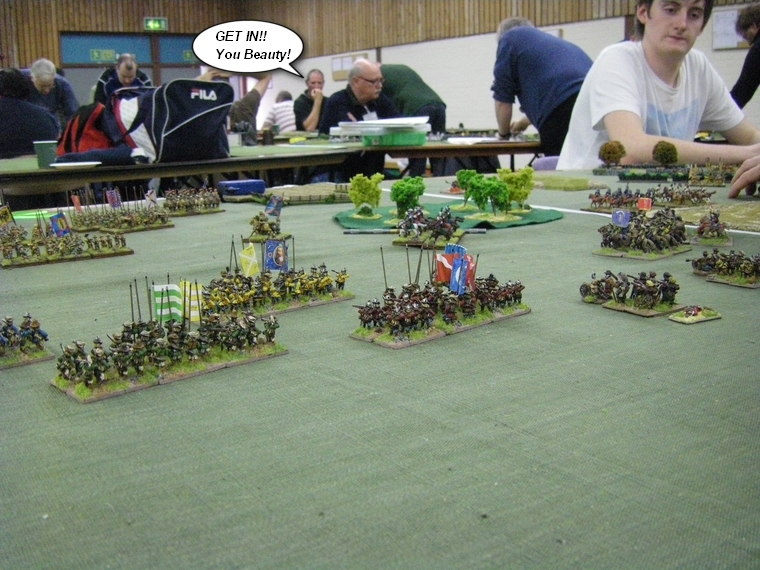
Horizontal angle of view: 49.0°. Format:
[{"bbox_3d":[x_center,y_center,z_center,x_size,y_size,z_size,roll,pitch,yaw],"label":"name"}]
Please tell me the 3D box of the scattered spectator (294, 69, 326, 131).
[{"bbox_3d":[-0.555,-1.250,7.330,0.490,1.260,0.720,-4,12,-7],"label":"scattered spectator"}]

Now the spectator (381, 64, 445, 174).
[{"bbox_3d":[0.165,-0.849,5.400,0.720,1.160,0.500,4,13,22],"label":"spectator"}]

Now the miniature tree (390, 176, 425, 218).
[{"bbox_3d":[0.033,-0.105,1.000,0.042,0.052,0.040,-1,12,0],"label":"miniature tree"}]

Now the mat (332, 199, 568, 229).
[{"bbox_3d":[0.082,-0.093,1.046,0.285,0.009,0.275,-1,12,0],"label":"mat"}]

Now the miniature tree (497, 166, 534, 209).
[{"bbox_3d":[0.170,-0.120,1.049,0.048,0.058,0.046,-1,12,0],"label":"miniature tree"}]

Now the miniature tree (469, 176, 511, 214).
[{"bbox_3d":[0.131,-0.107,1.010,0.052,0.051,0.045,-1,12,0],"label":"miniature tree"}]

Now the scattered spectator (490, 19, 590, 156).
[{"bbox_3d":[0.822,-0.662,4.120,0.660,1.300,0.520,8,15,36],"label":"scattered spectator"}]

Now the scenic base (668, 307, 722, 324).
[{"bbox_3d":[0.199,0.018,0.531,0.030,0.007,0.018,-8,14,-27],"label":"scenic base"}]

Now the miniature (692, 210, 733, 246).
[{"bbox_3d":[0.319,-0.056,0.804,0.041,0.033,0.036,2,12,16],"label":"miniature"}]

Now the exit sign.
[{"bbox_3d":[-4.286,-5.015,16.000,0.460,0.260,0.080,-8,14,-29],"label":"exit sign"}]

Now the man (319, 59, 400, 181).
[{"bbox_3d":[-0.110,-0.647,4.464,0.550,1.130,0.720,-9,14,-31],"label":"man"}]

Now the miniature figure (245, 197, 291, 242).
[{"bbox_3d":[-0.118,-0.070,0.880,0.044,0.043,0.038,-2,12,-3],"label":"miniature figure"}]

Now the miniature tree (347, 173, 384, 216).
[{"bbox_3d":[-0.018,-0.113,1.037,0.045,0.056,0.045,-1,12,0],"label":"miniature tree"}]

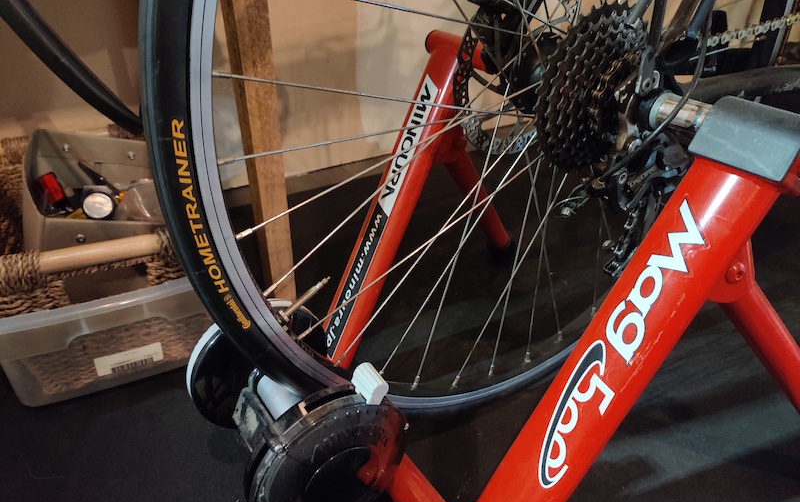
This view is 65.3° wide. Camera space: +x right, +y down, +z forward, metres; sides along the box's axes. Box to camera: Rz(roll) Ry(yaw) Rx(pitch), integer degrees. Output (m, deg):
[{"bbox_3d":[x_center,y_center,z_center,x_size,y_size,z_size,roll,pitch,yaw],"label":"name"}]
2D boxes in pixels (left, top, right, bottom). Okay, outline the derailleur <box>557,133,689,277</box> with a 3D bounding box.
[{"bbox_3d":[0.187,-0.031,0.524,0.110,0.140,0.068,-19,35,-29],"label":"derailleur"}]

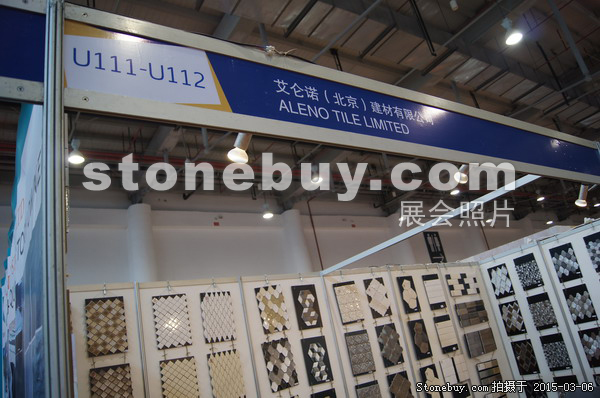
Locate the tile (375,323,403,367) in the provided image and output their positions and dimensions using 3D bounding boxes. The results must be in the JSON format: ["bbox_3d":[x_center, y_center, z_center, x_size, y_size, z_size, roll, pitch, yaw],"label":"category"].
[{"bbox_3d":[1.020,1.668,5.143,0.302,0.440,0.020,2,-23,-36],"label":"tile"}]

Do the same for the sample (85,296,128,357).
[{"bbox_3d":[-1.543,1.018,3.593,0.292,0.449,0.020,3,-23,-36],"label":"sample"}]

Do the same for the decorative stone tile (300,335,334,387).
[{"bbox_3d":[0.174,1.617,4.504,0.297,0.440,0.022,3,-25,-35],"label":"decorative stone tile"}]

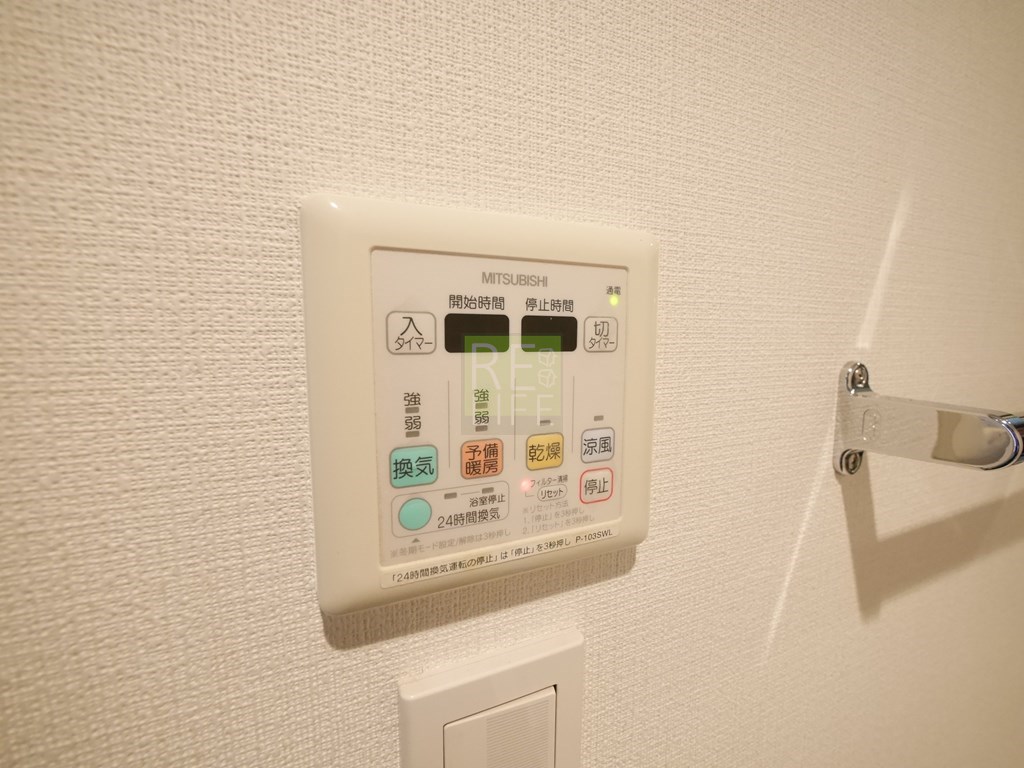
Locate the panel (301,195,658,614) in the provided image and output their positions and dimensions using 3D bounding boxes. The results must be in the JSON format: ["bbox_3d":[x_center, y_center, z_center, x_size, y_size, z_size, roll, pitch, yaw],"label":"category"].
[{"bbox_3d":[-0.004,0.006,0.143,0.116,0.120,0.019,-2,6,-22],"label":"panel"}]

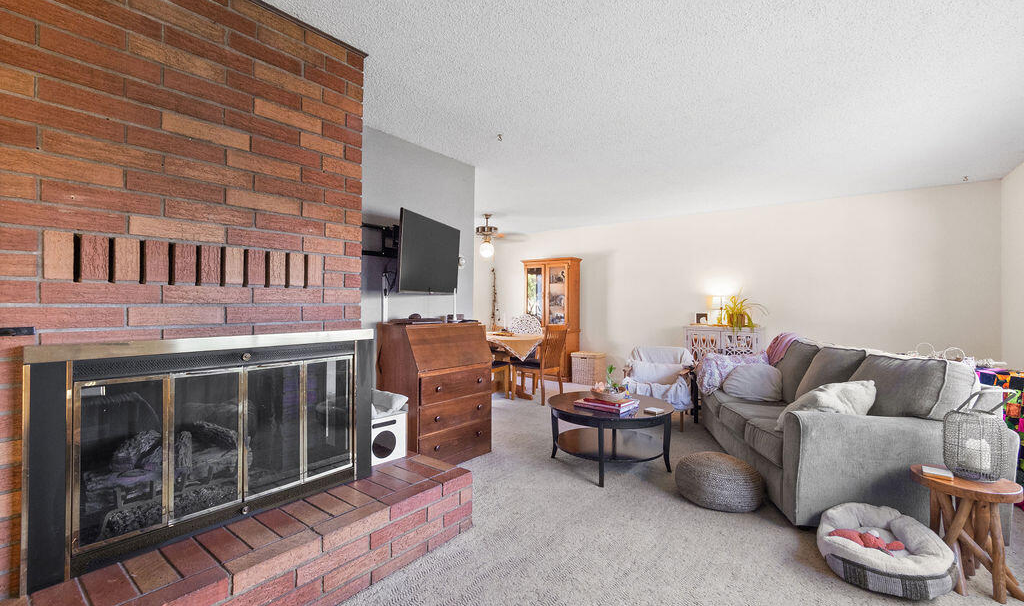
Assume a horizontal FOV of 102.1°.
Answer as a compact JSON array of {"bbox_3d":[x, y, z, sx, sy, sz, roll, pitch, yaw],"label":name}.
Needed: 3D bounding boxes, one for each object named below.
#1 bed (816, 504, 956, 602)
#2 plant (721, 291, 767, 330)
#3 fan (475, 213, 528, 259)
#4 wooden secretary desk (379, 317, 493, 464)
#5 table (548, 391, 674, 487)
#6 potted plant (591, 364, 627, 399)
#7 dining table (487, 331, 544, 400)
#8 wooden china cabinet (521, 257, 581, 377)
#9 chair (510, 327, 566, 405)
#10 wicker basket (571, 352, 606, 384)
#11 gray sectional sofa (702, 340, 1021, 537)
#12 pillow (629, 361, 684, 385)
[{"bbox_3d":[1.680,1.112,1.891,0.540,0.170,0.440,0,0,-40],"label":"bed"},{"bbox_3d":[2.955,0.109,5.264,0.550,0.480,0.480,0,0,36],"label":"plant"},{"bbox_3d":[-0.343,-0.949,5.812,1.120,0.600,1.120,0,0,36],"label":"fan"},{"bbox_3d":[-0.583,0.677,3.210,0.470,1.050,0.735,0,0,39],"label":"wooden secretary desk"},{"bbox_3d":[0.730,0.974,3.082,0.905,0.455,0.905,0,0,0],"label":"table"},{"bbox_3d":[0.770,0.607,3.228,0.270,0.270,0.200,0,0,11],"label":"potted plant"},{"bbox_3d":[-0.111,0.827,5.463,1.180,0.765,1.180,0,0,38],"label":"dining table"},{"bbox_3d":[0.648,0.255,6.852,0.890,1.920,0.420,0,0,36],"label":"wooden china cabinet"},{"bbox_3d":[0.365,0.739,5.166,0.550,0.940,0.450,0,0,43],"label":"chair"},{"bbox_3d":[1.174,0.980,6.338,0.400,0.465,0.360,0,0,36],"label":"wicker basket"},{"bbox_3d":[2.181,0.756,3.084,0.980,0.890,1.960,0,0,11],"label":"gray sectional sofa"},{"bbox_3d":[1.513,0.701,4.334,0.530,0.250,0.150,2,-30,27],"label":"pillow"}]

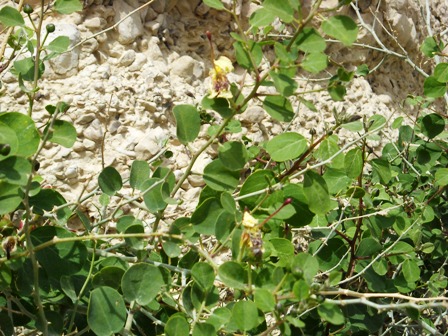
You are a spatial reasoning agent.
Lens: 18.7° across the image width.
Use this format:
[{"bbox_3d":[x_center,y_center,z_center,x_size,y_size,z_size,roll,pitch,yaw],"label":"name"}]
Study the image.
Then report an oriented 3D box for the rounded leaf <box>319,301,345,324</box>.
[{"bbox_3d":[0.112,0.152,1.420,0.027,0.024,0.012,0,-30,0],"label":"rounded leaf"}]

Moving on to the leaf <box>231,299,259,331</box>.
[{"bbox_3d":[0.019,0.137,1.260,0.025,0.030,0.008,0,-18,0],"label":"leaf"}]

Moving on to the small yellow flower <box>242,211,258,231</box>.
[{"bbox_3d":[0.027,0.053,1.380,0.016,0.020,0.014,0,10,0],"label":"small yellow flower"}]

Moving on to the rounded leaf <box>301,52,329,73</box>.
[{"bbox_3d":[0.095,-0.110,1.420,0.028,0.023,0.011,0,-25,0],"label":"rounded leaf"}]

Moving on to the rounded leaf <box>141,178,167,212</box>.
[{"bbox_3d":[-0.067,0.026,1.300,0.025,0.034,0.008,-7,-12,4],"label":"rounded leaf"}]

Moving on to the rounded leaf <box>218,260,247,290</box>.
[{"bbox_3d":[0.009,0.108,1.380,0.029,0.029,0.012,0,-25,0],"label":"rounded leaf"}]

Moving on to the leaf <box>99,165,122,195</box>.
[{"bbox_3d":[-0.118,0.014,1.410,0.025,0.032,0.010,0,-15,0],"label":"leaf"}]

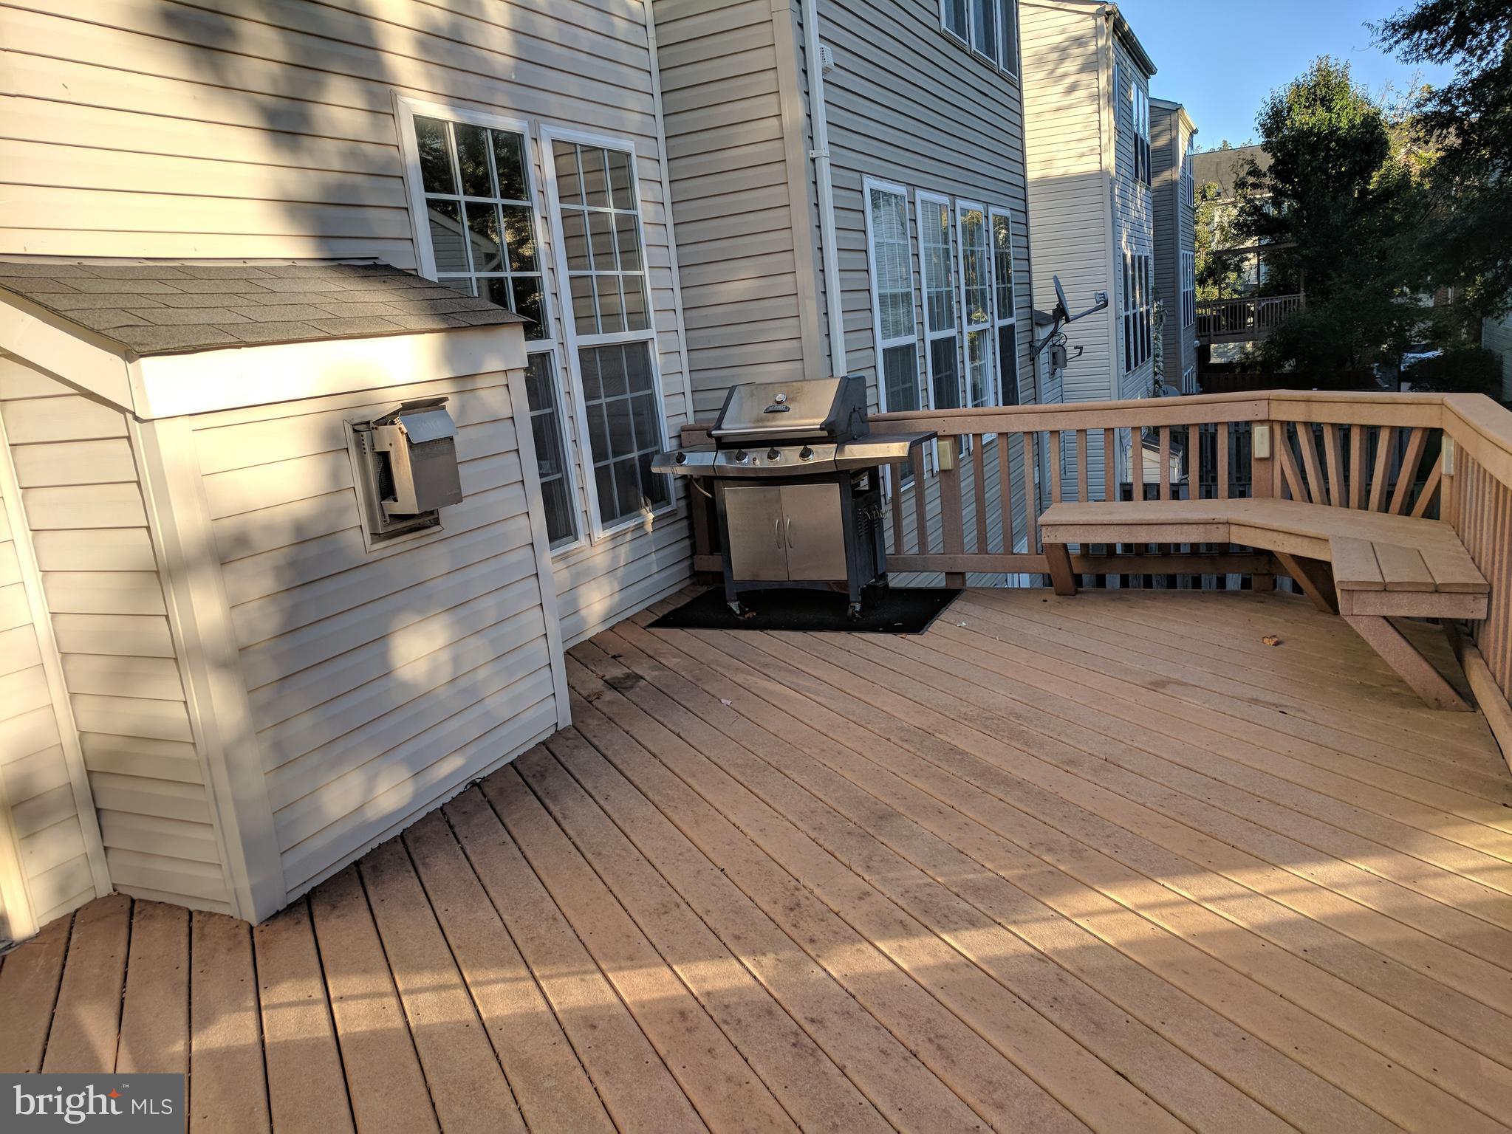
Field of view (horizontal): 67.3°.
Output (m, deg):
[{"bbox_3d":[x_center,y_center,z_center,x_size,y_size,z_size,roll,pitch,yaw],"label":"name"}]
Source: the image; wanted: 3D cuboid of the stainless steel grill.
[{"bbox_3d":[0.202,-0.337,5.596,1.320,1.145,0.575,0,14,25],"label":"stainless steel grill"}]

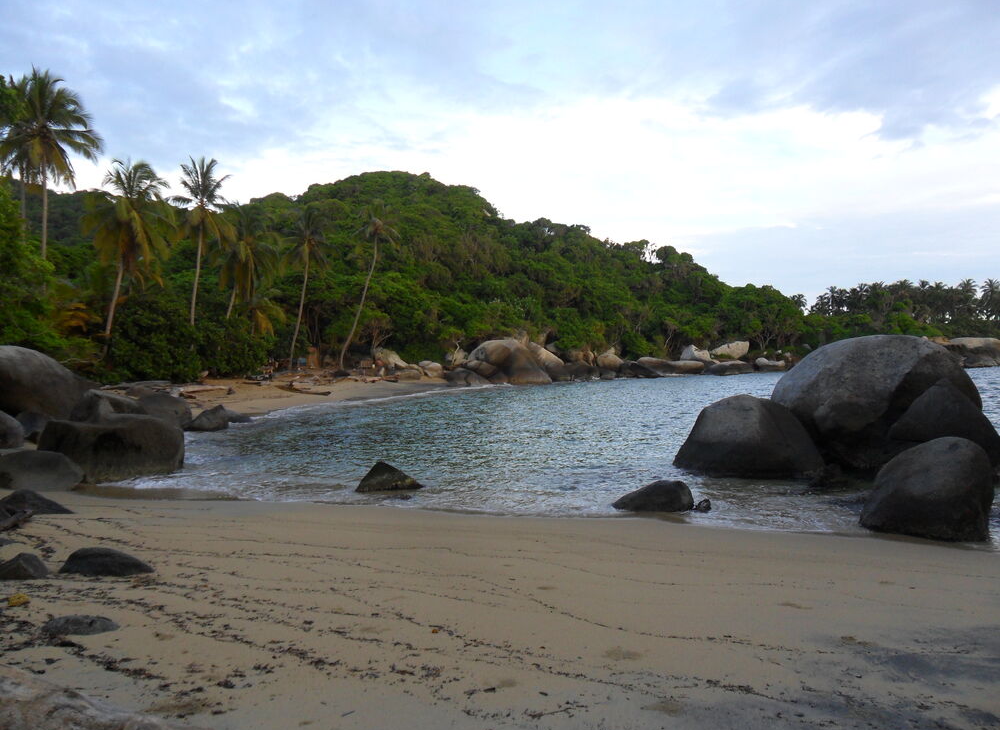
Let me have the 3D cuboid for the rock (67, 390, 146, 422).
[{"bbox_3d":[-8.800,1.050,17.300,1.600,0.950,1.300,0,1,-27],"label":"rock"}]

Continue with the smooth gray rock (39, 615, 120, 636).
[{"bbox_3d":[-2.420,1.500,4.500,0.400,0.090,0.250,0,1,-28],"label":"smooth gray rock"}]

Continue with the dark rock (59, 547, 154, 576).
[{"bbox_3d":[-2.930,1.445,5.830,0.640,0.200,0.380,0,1,-27],"label":"dark rock"}]

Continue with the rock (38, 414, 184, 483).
[{"bbox_3d":[-7.050,1.440,14.200,2.350,1.120,1.800,0,1,-26],"label":"rock"}]

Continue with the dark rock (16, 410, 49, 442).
[{"bbox_3d":[-9.900,1.270,16.600,0.900,0.720,0.850,0,1,-30],"label":"dark rock"}]

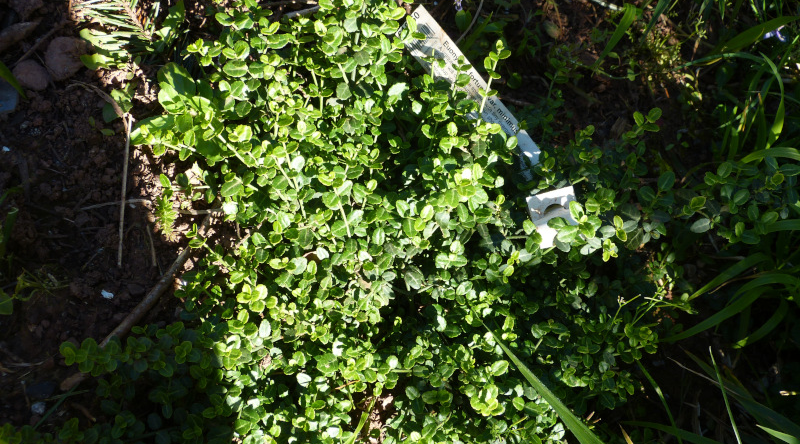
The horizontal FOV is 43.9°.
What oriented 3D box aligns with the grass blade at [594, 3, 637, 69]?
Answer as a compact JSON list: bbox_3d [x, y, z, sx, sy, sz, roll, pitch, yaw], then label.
[{"bbox_3d":[0.184,-0.160,0.850,0.012,0.062,0.013,43,33,24],"label":"grass blade"}]

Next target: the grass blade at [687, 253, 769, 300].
[{"bbox_3d":[0.234,0.039,0.711,0.062,0.012,0.010,-33,57,19],"label":"grass blade"}]

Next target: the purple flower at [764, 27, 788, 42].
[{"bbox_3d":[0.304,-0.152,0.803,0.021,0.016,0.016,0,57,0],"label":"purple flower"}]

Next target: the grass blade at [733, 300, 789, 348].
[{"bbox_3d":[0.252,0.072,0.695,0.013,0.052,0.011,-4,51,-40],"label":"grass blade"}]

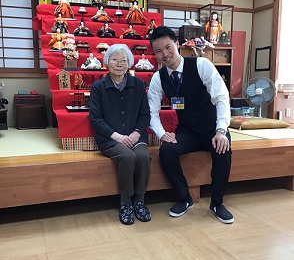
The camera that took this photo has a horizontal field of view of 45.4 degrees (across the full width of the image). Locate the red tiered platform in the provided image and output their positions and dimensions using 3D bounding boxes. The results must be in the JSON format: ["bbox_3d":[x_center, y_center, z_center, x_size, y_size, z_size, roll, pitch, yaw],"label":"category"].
[{"bbox_3d":[-0.321,-0.562,3.328,1.260,1.250,1.280,-3,9,-21],"label":"red tiered platform"}]

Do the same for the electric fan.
[{"bbox_3d":[1.458,-0.381,4.514,0.390,0.587,0.350,4,9,25],"label":"electric fan"}]

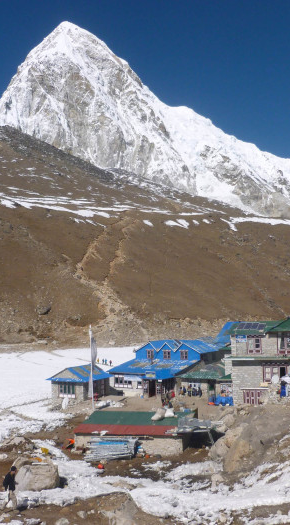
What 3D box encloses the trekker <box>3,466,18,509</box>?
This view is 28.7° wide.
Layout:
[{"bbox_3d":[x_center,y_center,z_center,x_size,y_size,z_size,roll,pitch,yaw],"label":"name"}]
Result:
[{"bbox_3d":[-5.254,8.853,22.200,0.620,1.700,0.550,-3,-5,17],"label":"trekker"}]

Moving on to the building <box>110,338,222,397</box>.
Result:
[{"bbox_3d":[2.570,12.719,69.511,9.200,6.000,12.000,-3,-5,26],"label":"building"}]

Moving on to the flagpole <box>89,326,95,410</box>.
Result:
[{"bbox_3d":[-5.387,10.772,57.813,0.200,8.640,0.200,-3,-5,0],"label":"flagpole"}]

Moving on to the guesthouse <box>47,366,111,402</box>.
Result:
[{"bbox_3d":[-7.529,13.847,65.632,5.200,3.800,5.800,-3,-5,25],"label":"guesthouse"}]

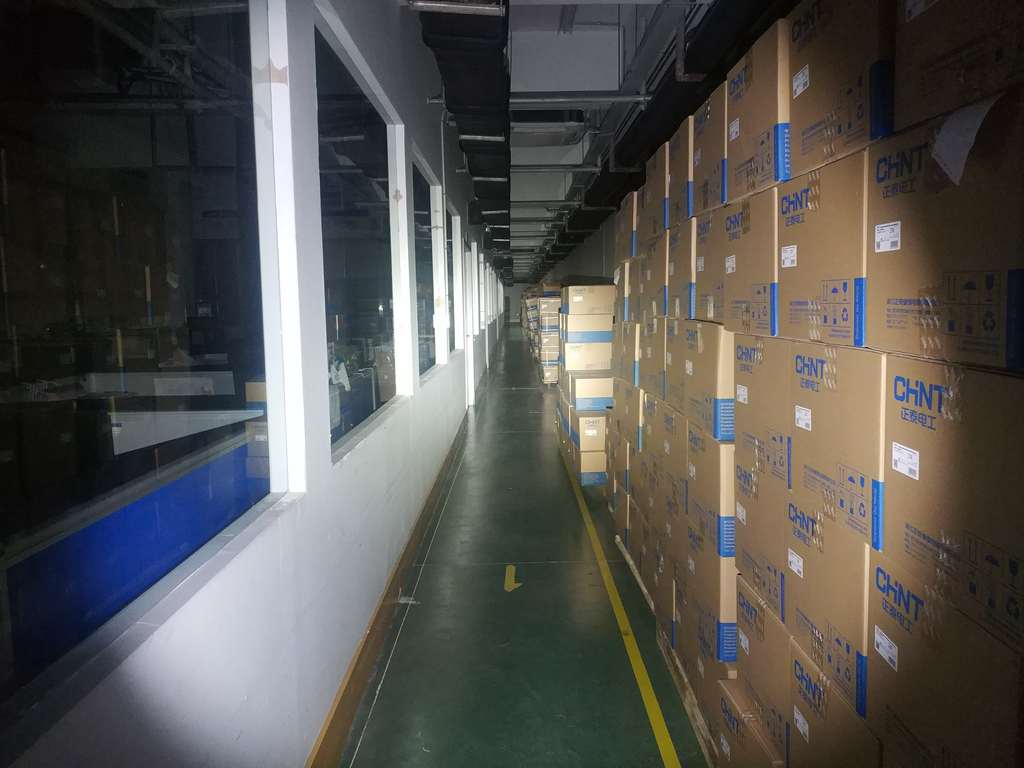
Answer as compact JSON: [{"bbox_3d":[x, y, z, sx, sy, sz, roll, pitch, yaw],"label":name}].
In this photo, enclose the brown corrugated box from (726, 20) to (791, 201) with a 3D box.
[{"bbox_3d":[0.813,-0.635,2.284,0.480,0.337,0.494,-1,5,0],"label":"brown corrugated box"}]

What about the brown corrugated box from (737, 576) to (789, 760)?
[{"bbox_3d":[0.879,0.722,2.486,0.455,0.338,0.549,-1,5,0],"label":"brown corrugated box"}]

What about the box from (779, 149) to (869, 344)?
[{"bbox_3d":[0.820,-0.250,1.816,0.480,0.328,0.506,-1,5,0],"label":"box"}]

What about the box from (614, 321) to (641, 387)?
[{"bbox_3d":[0.837,-0.158,4.769,0.480,0.306,0.500,-1,5,0],"label":"box"}]

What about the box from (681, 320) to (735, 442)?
[{"bbox_3d":[0.870,-0.029,3.199,0.455,0.352,0.549,-1,5,0],"label":"box"}]

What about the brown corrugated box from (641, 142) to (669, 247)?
[{"bbox_3d":[0.857,-0.837,4.136,0.455,0.352,0.549,-1,5,0],"label":"brown corrugated box"}]

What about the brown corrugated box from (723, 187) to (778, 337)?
[{"bbox_3d":[0.858,-0.321,2.544,0.455,0.352,0.549,-1,5,0],"label":"brown corrugated box"}]

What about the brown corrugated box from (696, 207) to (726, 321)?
[{"bbox_3d":[0.859,-0.380,3.094,0.455,0.352,0.549,-1,5,0],"label":"brown corrugated box"}]

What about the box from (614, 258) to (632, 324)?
[{"bbox_3d":[0.831,-0.509,5.178,0.480,0.301,0.500,-1,5,0],"label":"box"}]

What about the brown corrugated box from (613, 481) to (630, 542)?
[{"bbox_3d":[0.848,0.698,5.248,0.480,0.290,0.500,-1,5,0],"label":"brown corrugated box"}]

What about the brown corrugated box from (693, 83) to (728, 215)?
[{"bbox_3d":[0.846,-0.725,3.011,0.455,0.347,0.549,-1,5,0],"label":"brown corrugated box"}]

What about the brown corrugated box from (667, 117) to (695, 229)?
[{"bbox_3d":[0.817,-0.727,3.305,0.480,0.318,0.485,-1,5,0],"label":"brown corrugated box"}]

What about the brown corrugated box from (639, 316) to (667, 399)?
[{"bbox_3d":[0.867,-0.126,4.222,0.455,0.348,0.549,-1,5,0],"label":"brown corrugated box"}]

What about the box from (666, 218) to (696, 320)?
[{"bbox_3d":[0.821,-0.395,3.297,0.480,0.323,0.504,-1,5,0],"label":"box"}]

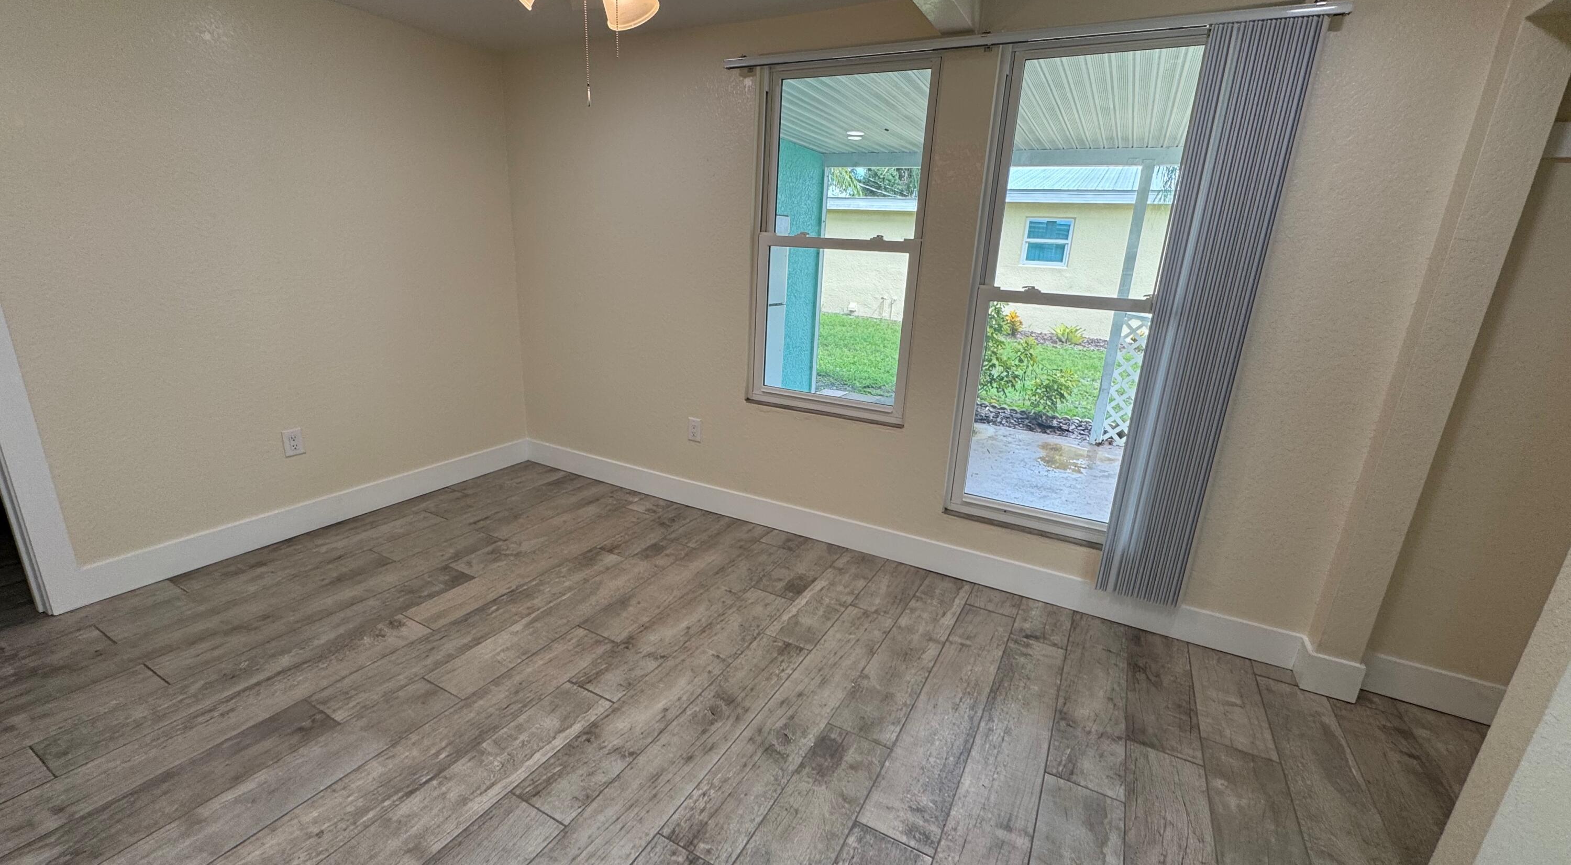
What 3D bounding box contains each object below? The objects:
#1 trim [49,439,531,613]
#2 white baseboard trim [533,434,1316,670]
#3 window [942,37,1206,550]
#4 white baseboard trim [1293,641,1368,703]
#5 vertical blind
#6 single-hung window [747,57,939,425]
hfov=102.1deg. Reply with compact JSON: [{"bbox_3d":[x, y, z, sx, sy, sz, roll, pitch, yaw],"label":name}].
[{"bbox_3d":[-2.140,0.348,3.188,0.016,0.141,2.116,11,18,26],"label":"trim"},{"bbox_3d":[0.112,0.457,3.203,4.006,0.141,0.016,11,18,26],"label":"white baseboard trim"},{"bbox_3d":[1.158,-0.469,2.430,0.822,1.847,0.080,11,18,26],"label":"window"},{"bbox_3d":[1.907,0.831,2.231,0.151,0.141,0.122,11,18,26],"label":"white baseboard trim"},{"bbox_3d":[1.412,-0.307,2.208,0.279,1.938,0.090,11,18,26],"label":"vertical blind"},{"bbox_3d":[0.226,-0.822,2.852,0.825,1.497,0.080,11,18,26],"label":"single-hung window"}]

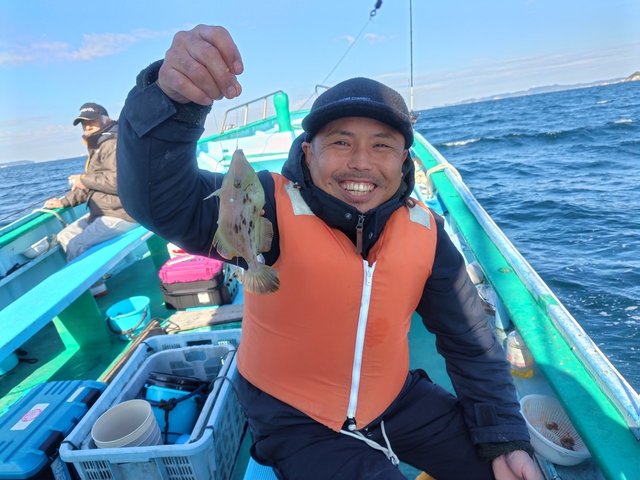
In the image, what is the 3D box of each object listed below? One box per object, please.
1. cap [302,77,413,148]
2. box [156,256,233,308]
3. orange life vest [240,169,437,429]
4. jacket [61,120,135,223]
[{"bbox_3d":[0.067,-0.245,0.785,0.185,0.125,0.260,5,13,-2],"label":"cap"},{"bbox_3d":[-0.759,0.253,2.560,0.340,0.250,0.260,-6,15,7],"label":"box"},{"bbox_3d":[0.020,0.116,0.890,0.370,0.480,0.280,5,13,-6],"label":"orange life vest"},{"bbox_3d":[-1.466,-0.464,2.880,0.520,0.660,0.500,-12,16,-14],"label":"jacket"}]

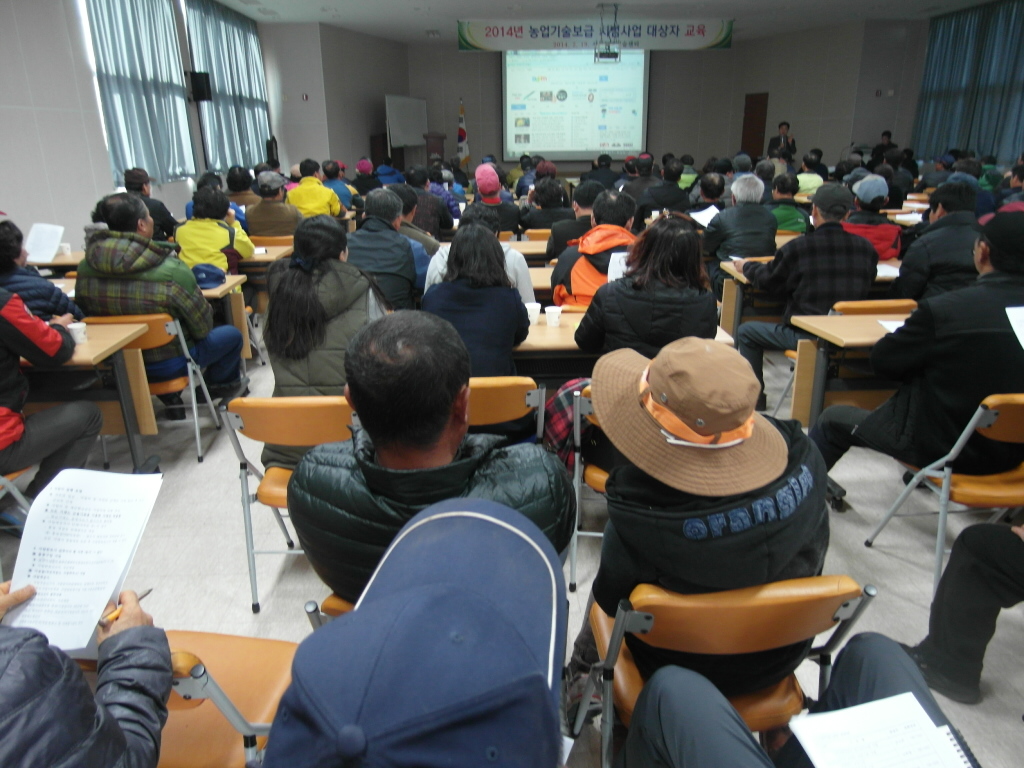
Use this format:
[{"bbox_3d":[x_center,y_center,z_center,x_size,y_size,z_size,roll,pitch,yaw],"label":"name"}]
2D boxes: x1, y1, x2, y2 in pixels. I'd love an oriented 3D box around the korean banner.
[{"bbox_3d":[1.542,-6.446,13.115,5.000,0.500,0.030,-2,19,-2],"label":"korean banner"}]

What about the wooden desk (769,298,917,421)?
[{"bbox_3d":[2.183,0.083,3.255,1.720,0.735,0.470,-2,18,-4],"label":"wooden desk"}]

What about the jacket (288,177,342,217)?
[{"bbox_3d":[-2.094,-1.872,7.618,0.560,0.660,0.420,0,19,2],"label":"jacket"}]

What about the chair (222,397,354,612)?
[{"bbox_3d":[-0.684,0.361,2.592,0.480,0.785,0.490,-1,19,0],"label":"chair"}]

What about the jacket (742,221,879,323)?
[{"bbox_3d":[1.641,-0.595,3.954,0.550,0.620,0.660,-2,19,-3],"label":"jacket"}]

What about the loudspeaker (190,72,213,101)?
[{"bbox_3d":[-4.437,-4.244,10.145,0.280,0.410,0.280,-12,22,-28],"label":"loudspeaker"}]

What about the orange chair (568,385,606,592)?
[{"bbox_3d":[0.480,0.313,2.676,0.480,0.785,0.490,1,19,5],"label":"orange chair"}]

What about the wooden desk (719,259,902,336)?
[{"bbox_3d":[2.394,-0.426,4.801,1.800,0.720,0.600,-1,19,0],"label":"wooden desk"}]

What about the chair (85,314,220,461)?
[{"bbox_3d":[-1.886,-0.028,3.757,0.480,0.785,0.490,-3,19,-7],"label":"chair"}]

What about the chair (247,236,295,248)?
[{"bbox_3d":[-2.106,-0.988,6.508,0.480,0.785,0.490,-2,19,-2],"label":"chair"}]

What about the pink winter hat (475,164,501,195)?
[{"bbox_3d":[-0.214,-1.788,6.207,0.220,0.250,0.250,-1,19,0],"label":"pink winter hat"}]

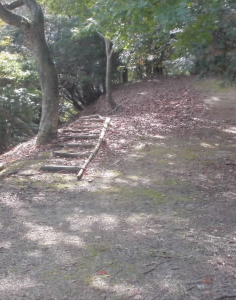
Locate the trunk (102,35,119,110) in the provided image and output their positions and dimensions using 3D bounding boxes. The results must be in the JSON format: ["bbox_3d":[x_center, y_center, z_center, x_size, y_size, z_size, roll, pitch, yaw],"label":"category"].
[{"bbox_3d":[-0.168,-1.738,12.700,0.330,1.700,0.310,0,6,0],"label":"trunk"}]

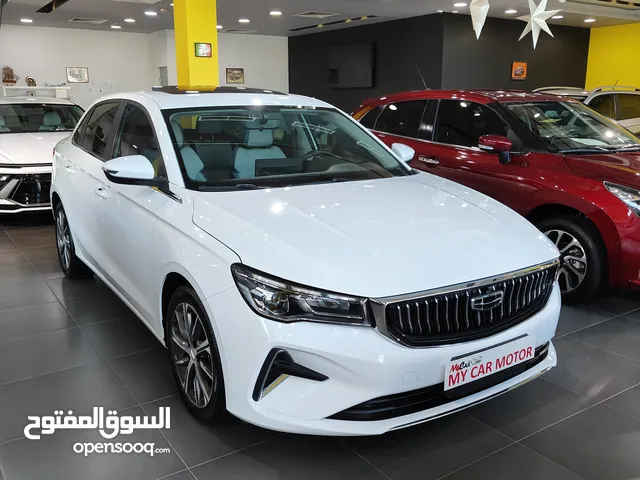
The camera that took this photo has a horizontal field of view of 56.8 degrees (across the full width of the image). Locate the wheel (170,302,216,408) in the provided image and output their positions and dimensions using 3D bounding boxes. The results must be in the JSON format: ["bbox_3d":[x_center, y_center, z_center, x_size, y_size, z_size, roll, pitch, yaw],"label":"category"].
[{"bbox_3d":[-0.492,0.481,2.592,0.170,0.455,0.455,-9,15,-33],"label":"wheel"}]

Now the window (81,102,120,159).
[{"bbox_3d":[-1.414,-0.721,3.828,0.060,0.378,0.656,21,-2,-36],"label":"window"}]

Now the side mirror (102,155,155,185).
[{"bbox_3d":[-0.930,-0.339,2.823,0.225,0.155,0.145,-9,15,-33],"label":"side mirror"}]

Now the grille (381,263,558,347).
[{"bbox_3d":[0.620,0.241,2.256,0.980,0.215,0.140,-9,15,-33],"label":"grille"}]

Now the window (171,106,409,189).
[{"bbox_3d":[-0.197,-0.548,3.320,1.360,0.110,0.900,-9,42,-33],"label":"window"}]

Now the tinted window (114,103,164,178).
[{"bbox_3d":[-0.925,-0.545,3.111,0.060,0.365,1.047,21,-2,-36],"label":"tinted window"}]

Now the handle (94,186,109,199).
[{"bbox_3d":[-1.231,-0.269,3.335,0.050,0.045,0.240,-9,15,-33],"label":"handle"}]

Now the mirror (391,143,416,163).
[{"bbox_3d":[0.538,-0.566,3.859,0.225,0.155,0.145,-9,15,-33],"label":"mirror"}]

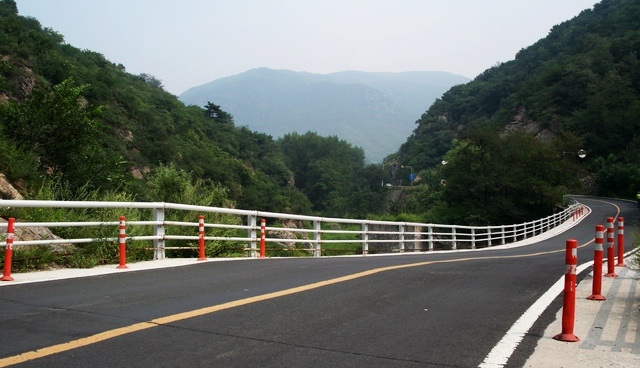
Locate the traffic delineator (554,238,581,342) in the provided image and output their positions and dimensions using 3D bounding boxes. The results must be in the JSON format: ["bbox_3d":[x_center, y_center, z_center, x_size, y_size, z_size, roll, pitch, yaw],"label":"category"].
[{"bbox_3d":[1.866,0.793,5.130,0.200,0.750,0.200,3,1,0],"label":"traffic delineator"}]

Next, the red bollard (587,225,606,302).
[{"bbox_3d":[2.816,0.797,6.920,0.195,0.750,0.195,3,1,0],"label":"red bollard"}]

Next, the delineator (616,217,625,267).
[{"bbox_3d":[4.599,0.881,10.450,0.180,0.750,0.180,0,1,0],"label":"delineator"}]

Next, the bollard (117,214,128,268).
[{"bbox_3d":[-2.868,0.854,9.950,0.185,0.750,0.185,0,1,0],"label":"bollard"}]

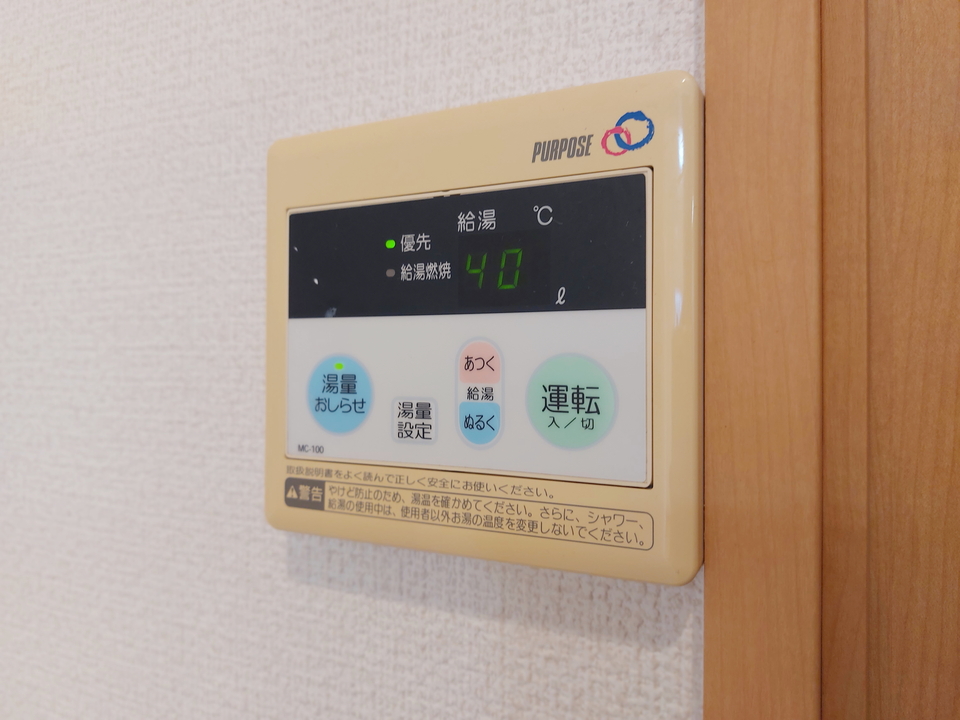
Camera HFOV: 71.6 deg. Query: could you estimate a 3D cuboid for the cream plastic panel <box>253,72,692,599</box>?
[{"bbox_3d":[-0.005,-0.007,0.184,0.128,0.120,0.019,0,0,25],"label":"cream plastic panel"}]

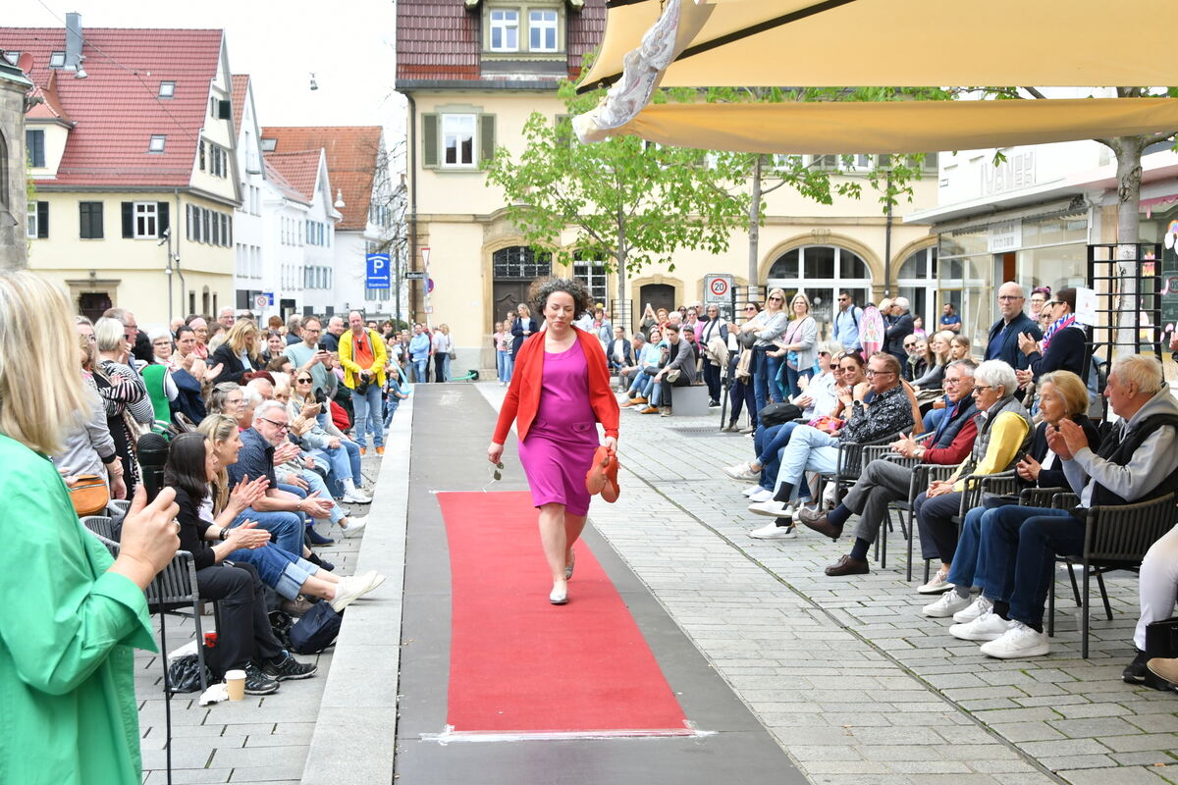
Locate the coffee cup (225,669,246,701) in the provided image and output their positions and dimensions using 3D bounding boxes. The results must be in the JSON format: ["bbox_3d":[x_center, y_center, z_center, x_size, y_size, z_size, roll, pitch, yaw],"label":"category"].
[{"bbox_3d":[-1.570,1.296,6.967,0.092,0.125,0.092,0,3,0],"label":"coffee cup"}]

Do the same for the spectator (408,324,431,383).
[{"bbox_3d":[-4.151,-0.768,38.500,0.520,1.760,0.380,-1,3,-12],"label":"spectator"}]

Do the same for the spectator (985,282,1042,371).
[{"bbox_3d":[3.048,0.073,11.345,0.520,1.730,0.360,2,4,36],"label":"spectator"}]

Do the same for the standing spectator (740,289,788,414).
[{"bbox_3d":[2.087,-0.343,18.245,0.500,1.740,0.400,3,4,45],"label":"standing spectator"}]

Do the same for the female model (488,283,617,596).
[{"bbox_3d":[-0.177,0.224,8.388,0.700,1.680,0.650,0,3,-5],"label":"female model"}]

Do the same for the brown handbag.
[{"bbox_3d":[-2.336,0.473,7.250,0.260,0.200,0.100,-1,3,-23],"label":"brown handbag"}]

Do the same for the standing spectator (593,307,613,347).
[{"bbox_3d":[0.247,-0.872,30.960,0.500,1.610,0.330,1,3,6],"label":"standing spectator"}]

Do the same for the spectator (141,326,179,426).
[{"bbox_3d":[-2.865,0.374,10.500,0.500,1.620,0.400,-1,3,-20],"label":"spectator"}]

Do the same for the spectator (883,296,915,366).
[{"bbox_3d":[4.214,-0.427,21.345,0.380,1.730,0.520,0,3,9],"label":"spectator"}]

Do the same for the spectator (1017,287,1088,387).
[{"bbox_3d":[3.292,0.101,11.100,0.520,1.680,0.500,1,3,13],"label":"spectator"}]

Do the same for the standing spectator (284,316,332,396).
[{"bbox_3d":[-2.417,0.220,13.500,0.550,1.730,0.520,3,4,44],"label":"standing spectator"}]

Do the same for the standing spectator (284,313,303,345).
[{"bbox_3d":[-3.470,-0.076,18.458,0.340,1.690,0.520,-2,4,-39],"label":"standing spectator"}]

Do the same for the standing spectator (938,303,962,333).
[{"bbox_3d":[8.412,-1.179,36.456,0.550,1.770,0.380,2,3,27],"label":"standing spectator"}]

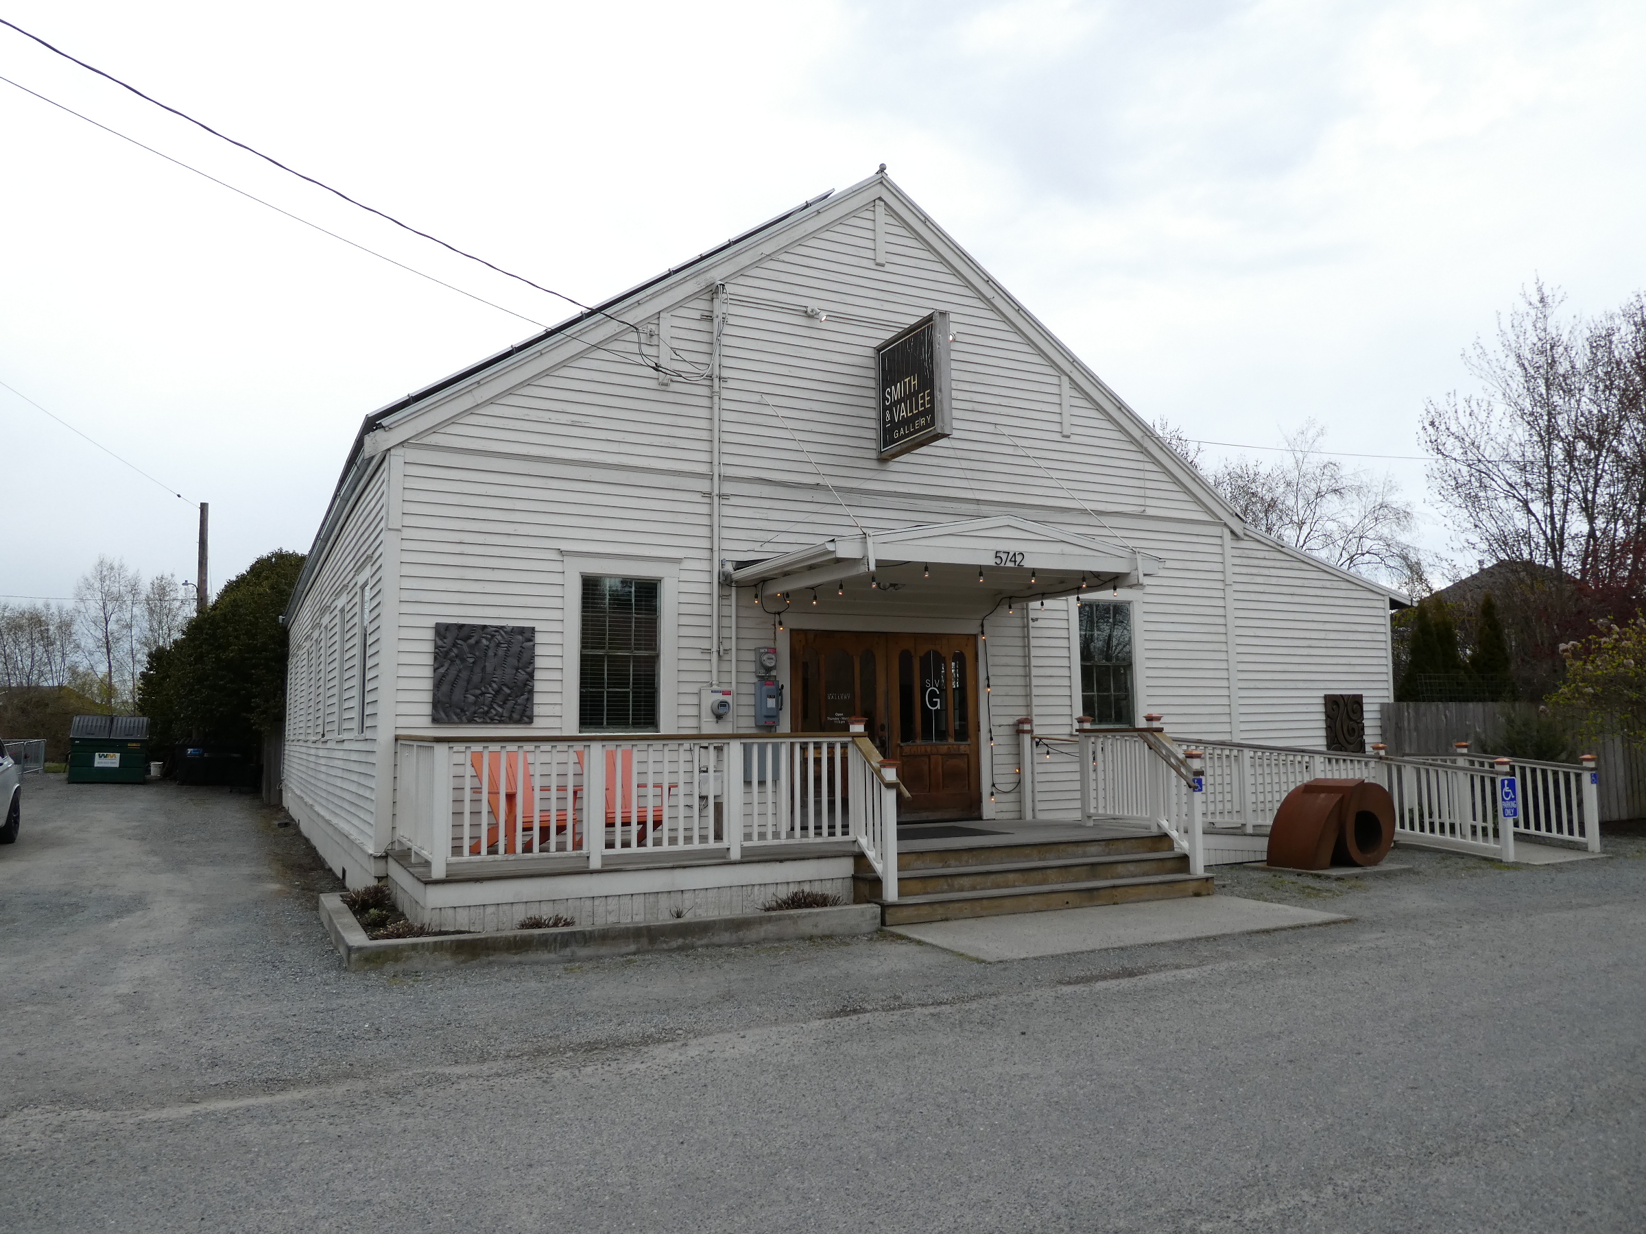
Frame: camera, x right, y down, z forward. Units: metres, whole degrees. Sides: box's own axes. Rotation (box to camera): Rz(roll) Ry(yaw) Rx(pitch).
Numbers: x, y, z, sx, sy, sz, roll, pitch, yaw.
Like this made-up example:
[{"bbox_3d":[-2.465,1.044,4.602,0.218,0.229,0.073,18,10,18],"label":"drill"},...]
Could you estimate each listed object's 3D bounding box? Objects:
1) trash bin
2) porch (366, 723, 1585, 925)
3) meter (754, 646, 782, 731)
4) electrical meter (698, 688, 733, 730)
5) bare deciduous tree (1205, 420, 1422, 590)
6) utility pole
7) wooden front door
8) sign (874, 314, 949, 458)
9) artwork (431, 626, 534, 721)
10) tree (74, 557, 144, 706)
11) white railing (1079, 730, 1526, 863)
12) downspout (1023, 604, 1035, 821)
[{"bbox_3d":[-20.601,3.916,33.029,1.960,1.800,1.450,2,-6,-27],"label":"trash bin"},{"bbox_3d":[3.069,1.989,12.301,14.352,1.665,2.852,2,-6,-27],"label":"porch"},{"bbox_3d":[-0.563,0.736,12.040,0.270,0.827,0.190,2,-6,-27],"label":"meter"},{"bbox_3d":[-1.073,1.020,11.714,0.355,0.605,0.240,2,-6,-27],"label":"electrical meter"},{"bbox_3d":[14.685,-0.576,33.466,5.900,10.664,5.900,2,-6,-27],"label":"bare deciduous tree"},{"bbox_3d":[-19.981,0.787,36.545,0.270,9.082,0.270,2,-6,-27],"label":"utility pole"},{"bbox_3d":[0.741,1.258,12.844,2.450,2.150,0.240,2,-6,-27],"label":"wooden front door"},{"bbox_3d":[0.991,-2.508,12.581,0.190,1.335,1.190,2,-6,-27],"label":"sign"},{"bbox_3d":[-3.180,0.536,10.763,0.928,0.917,0.060,2,-6,-27],"label":"artwork"},{"bbox_3d":[-37.515,2.360,59.439,3.200,11.199,3.200,2,-6,-27],"label":"tree"},{"bbox_3d":[5.580,2.076,13.133,5.446,1.647,1.518,2,-6,-27],"label":"white railing"},{"bbox_3d":[2.506,1.100,13.674,0.075,2.605,0.080,2,-6,-27],"label":"downspout"}]

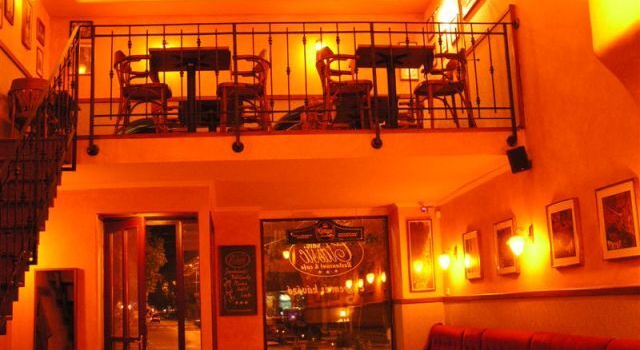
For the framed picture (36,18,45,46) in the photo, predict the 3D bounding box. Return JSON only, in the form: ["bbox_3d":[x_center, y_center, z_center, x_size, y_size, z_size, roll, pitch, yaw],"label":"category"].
[{"bbox_3d":[-3.128,-1.600,7.925,0.030,0.245,0.310,-1,-11,-7],"label":"framed picture"}]

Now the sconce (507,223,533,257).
[{"bbox_3d":[1.643,0.529,5.752,0.215,0.255,0.140,-1,-11,-7],"label":"sconce"}]

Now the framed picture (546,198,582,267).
[{"bbox_3d":[1.800,0.435,5.173,0.035,0.457,0.440,-1,-11,-7],"label":"framed picture"}]

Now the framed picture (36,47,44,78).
[{"bbox_3d":[-3.113,-1.249,7.869,0.030,0.285,0.250,-1,-11,-7],"label":"framed picture"}]

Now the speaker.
[{"bbox_3d":[1.612,-0.112,5.697,0.160,0.200,0.140,-12,0,41],"label":"speaker"}]

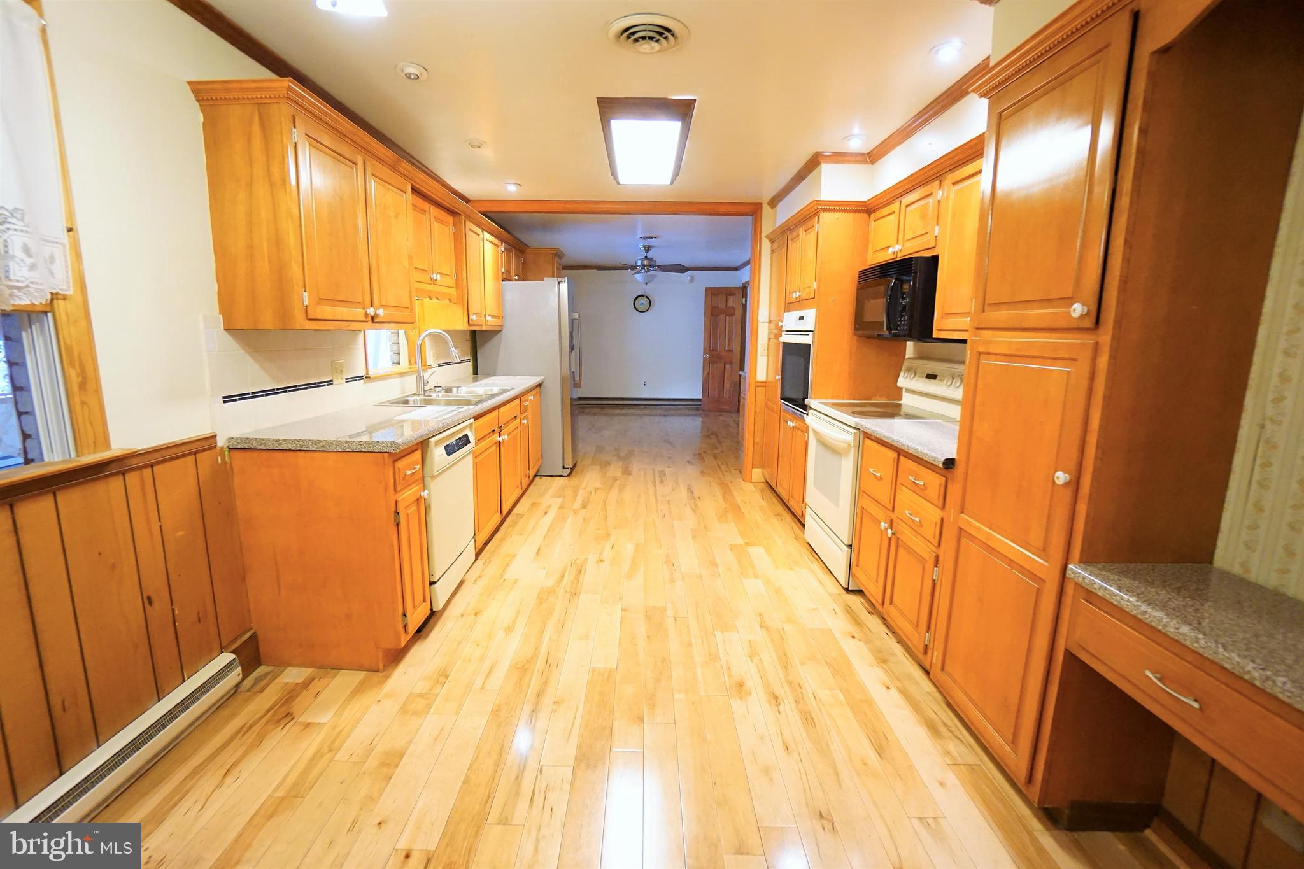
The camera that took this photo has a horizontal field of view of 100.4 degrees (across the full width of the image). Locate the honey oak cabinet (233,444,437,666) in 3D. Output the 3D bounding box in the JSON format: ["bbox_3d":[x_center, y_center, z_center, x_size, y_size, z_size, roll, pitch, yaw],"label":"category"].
[{"bbox_3d":[-1.266,0.472,2.239,0.594,0.878,0.323,0,10,-1],"label":"honey oak cabinet"}]

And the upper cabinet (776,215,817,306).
[{"bbox_3d":[1.265,-1.200,3.781,0.505,0.579,0.838,1,11,-1],"label":"upper cabinet"}]

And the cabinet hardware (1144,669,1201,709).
[{"bbox_3d":[1.042,0.507,1.087,0.030,0.020,0.115,0,10,-1],"label":"cabinet hardware"}]

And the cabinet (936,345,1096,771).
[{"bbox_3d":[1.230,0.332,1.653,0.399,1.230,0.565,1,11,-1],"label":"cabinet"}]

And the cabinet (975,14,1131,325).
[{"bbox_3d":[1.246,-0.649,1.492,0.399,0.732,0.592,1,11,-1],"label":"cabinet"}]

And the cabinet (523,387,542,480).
[{"bbox_3d":[-1.294,0.002,4.662,0.572,0.791,0.692,1,11,-1],"label":"cabinet"}]

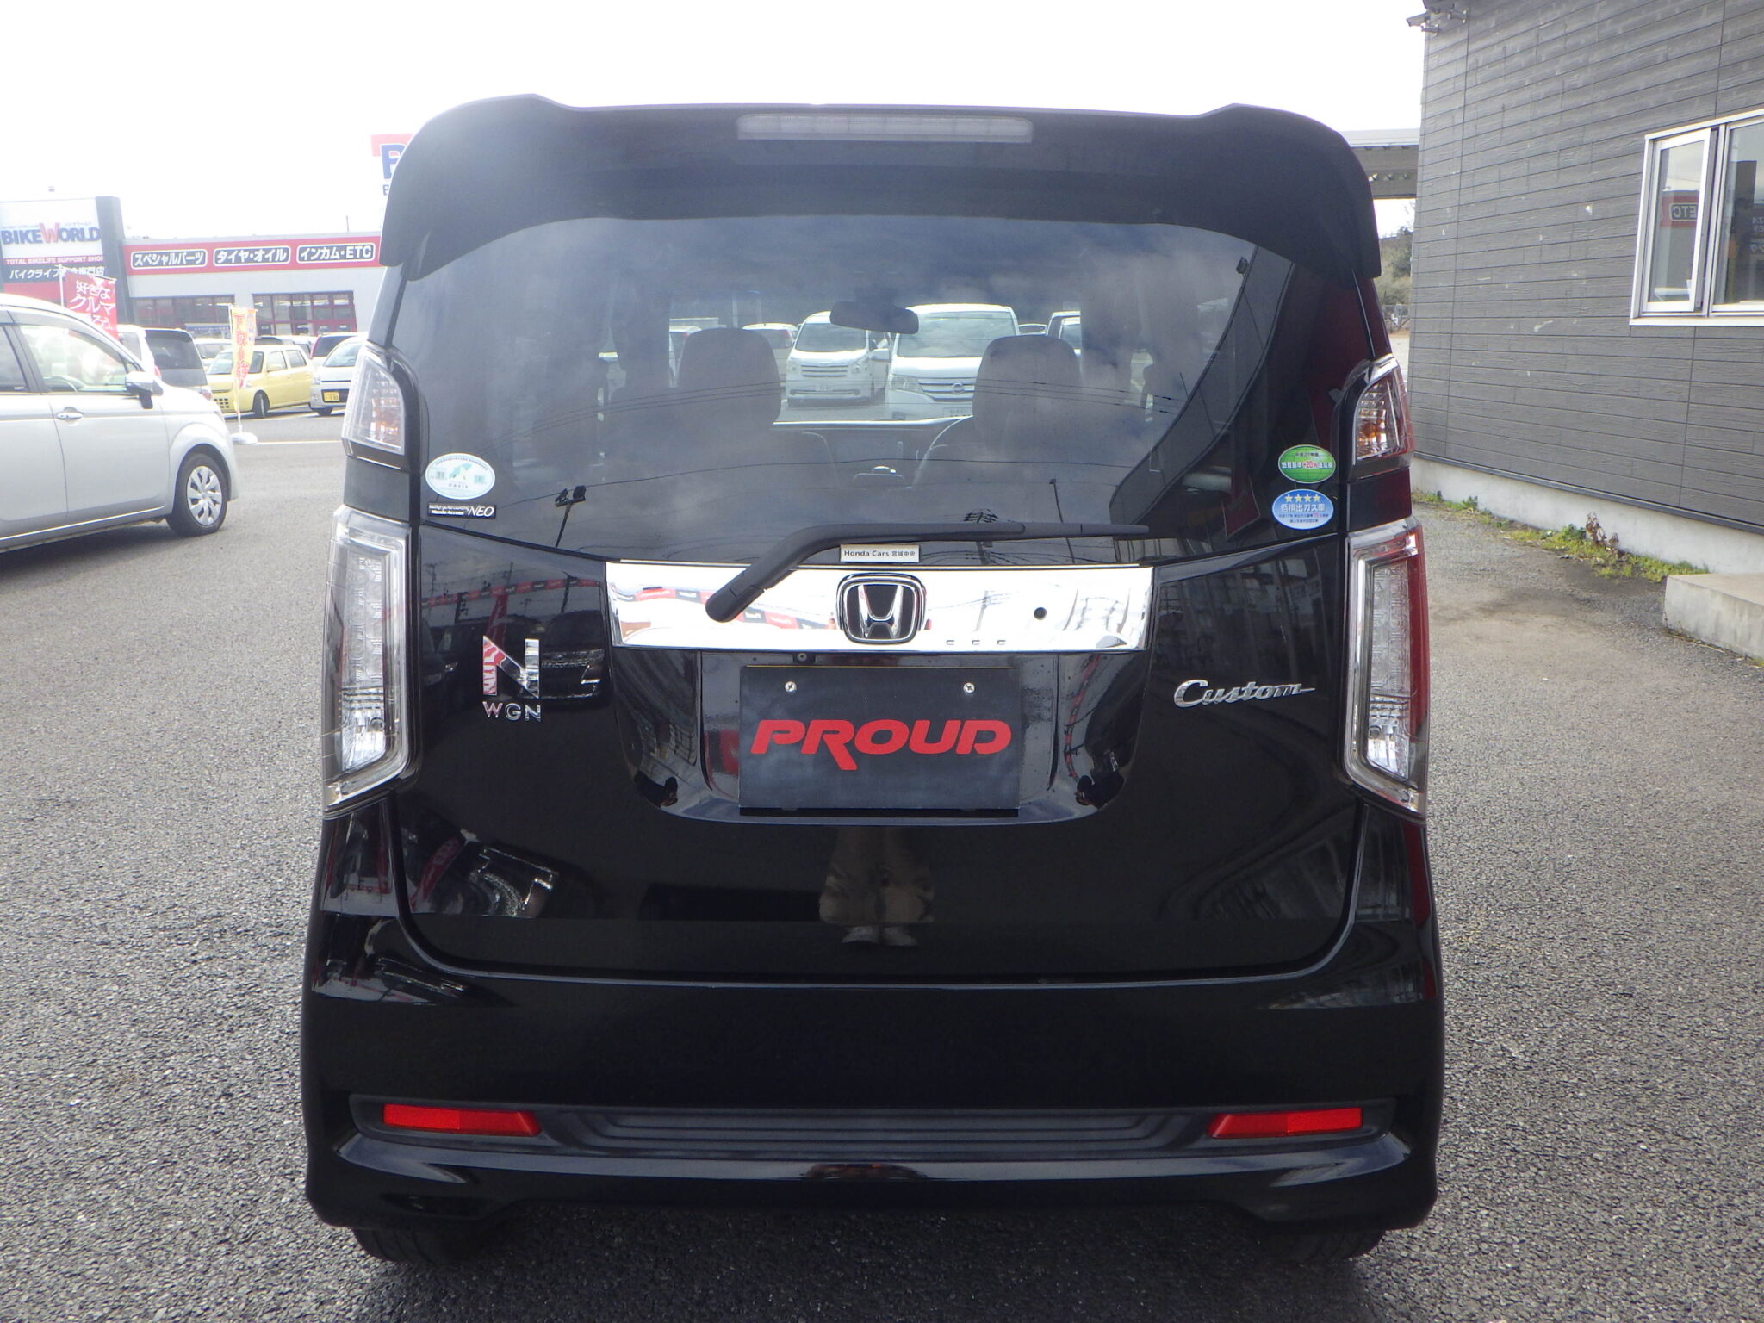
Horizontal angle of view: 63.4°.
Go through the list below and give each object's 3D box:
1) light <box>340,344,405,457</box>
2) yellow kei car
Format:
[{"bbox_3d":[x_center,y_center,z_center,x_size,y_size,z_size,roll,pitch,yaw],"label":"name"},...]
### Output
[{"bbox_3d":[-0.606,-0.311,1.699,0.088,0.143,0.085,1,5,9],"label":"light"},{"bbox_3d":[-13.760,-6.108,31.000,1.475,1.470,3.390,-1,13,0],"label":"yellow kei car"}]

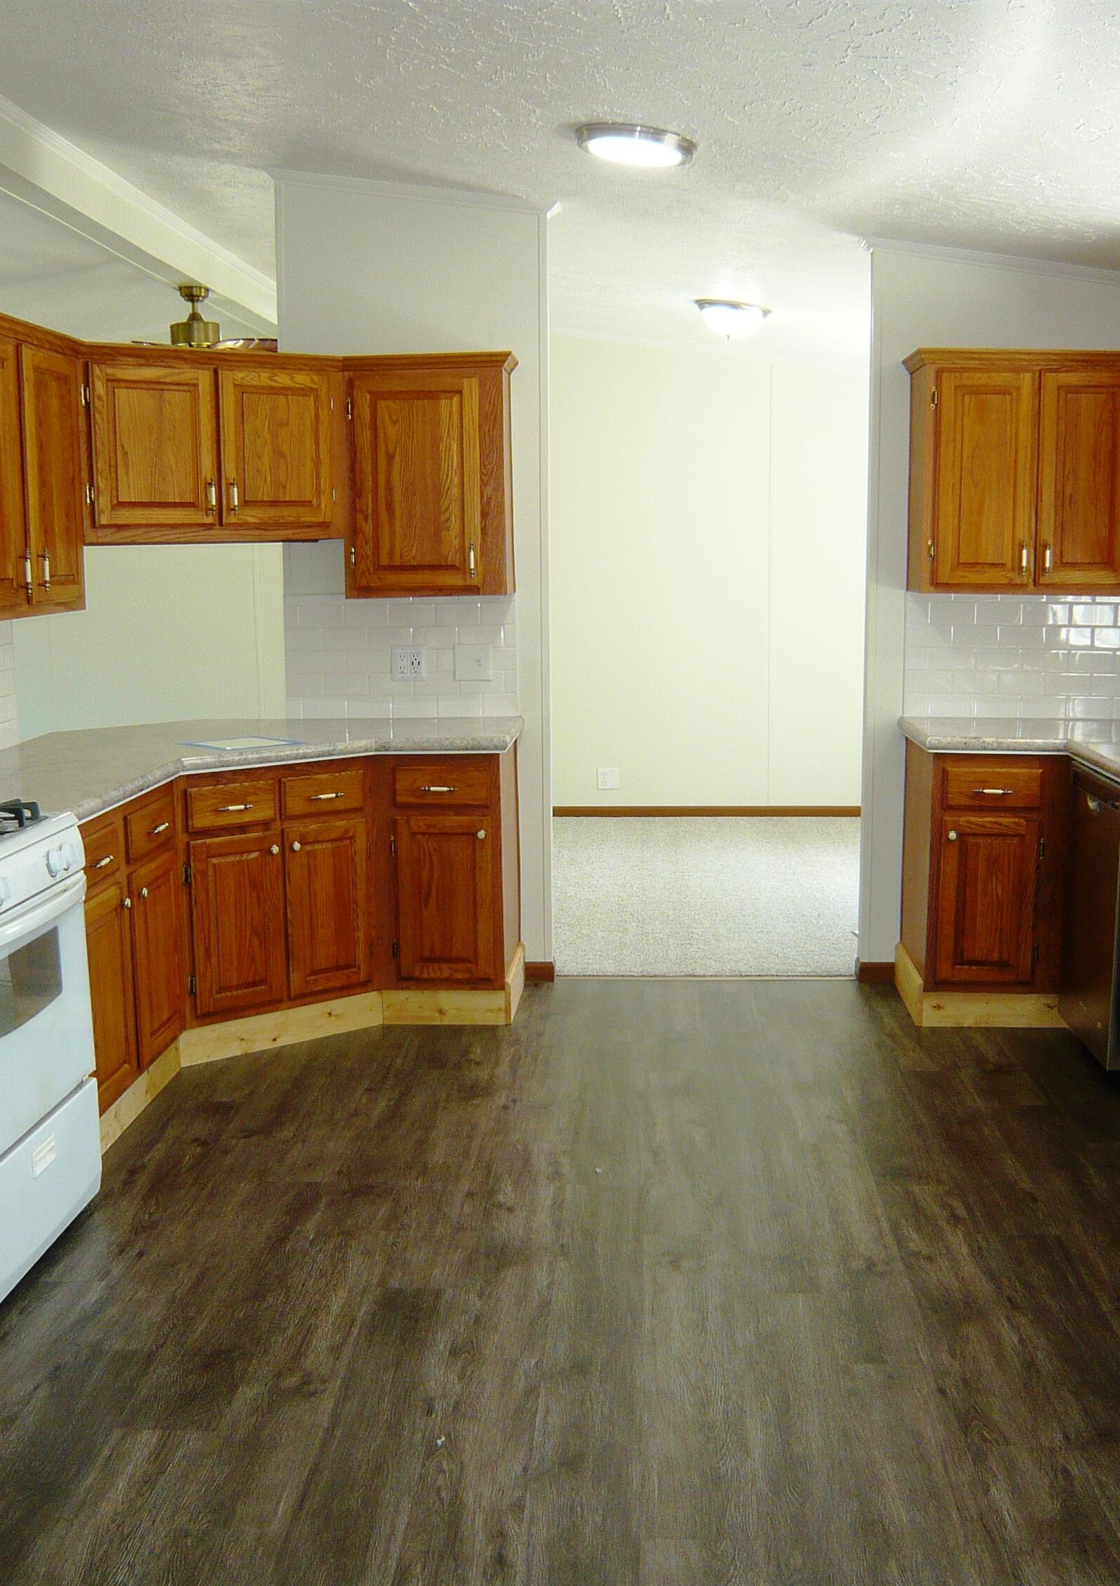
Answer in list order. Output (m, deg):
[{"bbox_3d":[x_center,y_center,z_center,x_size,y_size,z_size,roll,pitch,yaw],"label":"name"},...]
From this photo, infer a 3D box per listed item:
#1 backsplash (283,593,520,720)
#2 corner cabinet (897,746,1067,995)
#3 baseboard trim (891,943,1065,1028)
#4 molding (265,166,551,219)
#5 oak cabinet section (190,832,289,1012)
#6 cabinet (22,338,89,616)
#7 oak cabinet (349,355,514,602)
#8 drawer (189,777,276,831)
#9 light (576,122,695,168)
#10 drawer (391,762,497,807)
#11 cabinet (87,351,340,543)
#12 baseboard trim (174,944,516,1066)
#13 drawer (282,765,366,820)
[{"bbox_3d":[-0.543,-0.471,5.881,0.810,0.437,0.015,0,8,4],"label":"backsplash"},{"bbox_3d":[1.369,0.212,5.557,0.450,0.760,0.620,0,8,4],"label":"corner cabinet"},{"bbox_3d":[1.366,0.632,5.609,0.460,0.115,0.630,0,8,4],"label":"baseboard trim"},{"bbox_3d":[-0.478,-1.966,5.593,0.950,0.059,0.050,8,9,2],"label":"molding"},{"bbox_3d":[-1.099,0.360,5.220,0.307,0.520,0.480,-8,11,-41],"label":"oak cabinet section"},{"bbox_3d":[-1.500,-0.824,4.539,0.337,0.673,0.426,0,8,3],"label":"cabinet"},{"bbox_3d":[-0.421,-1.030,5.626,0.540,0.755,0.340,0,8,4],"label":"oak cabinet"},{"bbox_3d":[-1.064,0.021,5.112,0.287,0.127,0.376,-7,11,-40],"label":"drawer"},{"bbox_3d":[0.199,-1.701,4.496,0.320,0.055,0.320,8,9,2],"label":"light"},{"bbox_3d":[-0.352,-0.046,5.494,0.310,0.135,0.450,0,8,4],"label":"drawer"},{"bbox_3d":[-1.122,-1.055,5.243,0.940,0.575,0.340,-8,11,-42],"label":"cabinet"},{"bbox_3d":[-0.610,0.670,5.461,0.931,0.104,1.049,0,8,3],"label":"baseboard trim"},{"bbox_3d":[-0.840,-0.019,5.339,0.300,0.130,0.450,-7,11,-38],"label":"drawer"}]

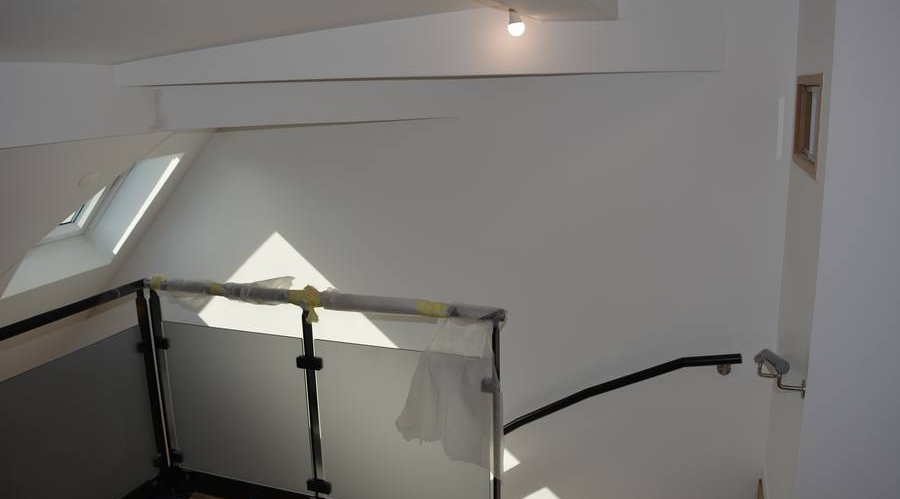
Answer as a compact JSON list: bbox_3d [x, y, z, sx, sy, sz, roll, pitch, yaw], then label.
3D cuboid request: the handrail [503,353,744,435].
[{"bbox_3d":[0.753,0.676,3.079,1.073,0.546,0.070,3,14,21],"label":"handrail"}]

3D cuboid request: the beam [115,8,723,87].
[{"bbox_3d":[-0.198,-0.868,2.921,2.603,0.250,0.240,0,13,7],"label":"beam"}]

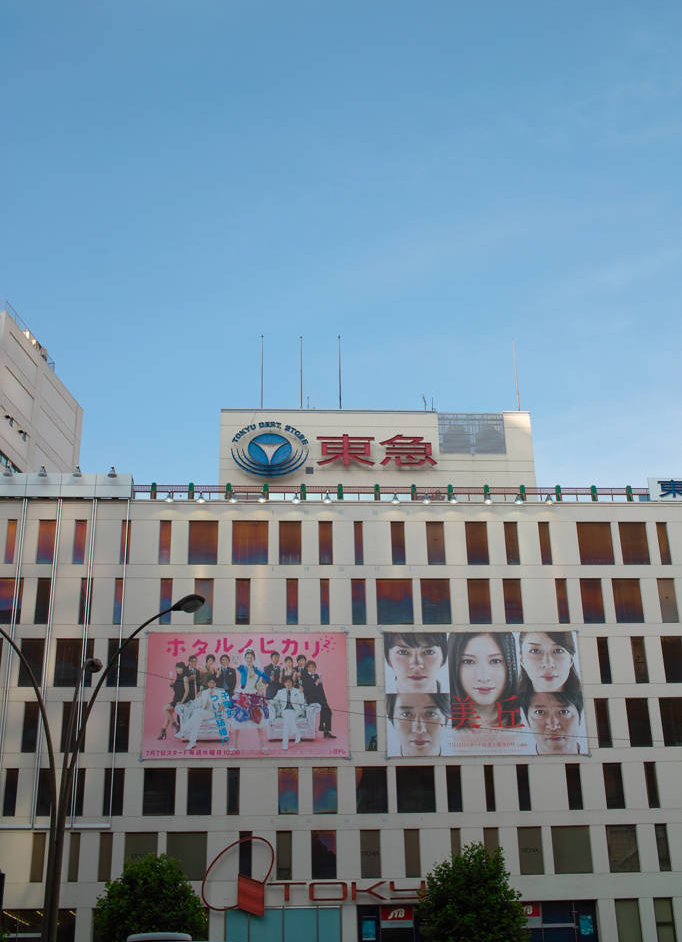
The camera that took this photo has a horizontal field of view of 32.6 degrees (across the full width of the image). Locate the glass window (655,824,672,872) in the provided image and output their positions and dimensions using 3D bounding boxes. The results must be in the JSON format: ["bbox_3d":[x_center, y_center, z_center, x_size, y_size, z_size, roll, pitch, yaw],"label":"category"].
[{"bbox_3d":[18.202,21.268,65.780,0.648,2.513,0.150,0,-23,-3],"label":"glass window"}]

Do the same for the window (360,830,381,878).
[{"bbox_3d":[1.670,21.315,64.857,1.102,2.555,0.150,0,-23,-3],"label":"window"}]

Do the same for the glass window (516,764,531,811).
[{"bbox_3d":[10.924,18.910,69.598,0.707,2.673,0.150,0,-21,-4],"label":"glass window"}]

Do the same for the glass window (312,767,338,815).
[{"bbox_3d":[-0.928,18.913,68.971,1.463,2.662,0.200,0,-22,-4],"label":"glass window"}]

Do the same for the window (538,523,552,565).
[{"bbox_3d":[12.782,4.519,72.739,0.672,2.847,0.150,0,-23,-3],"label":"window"}]

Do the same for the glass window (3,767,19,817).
[{"bbox_3d":[-18.784,18.314,66.406,0.690,2.655,0.150,0,-24,-4],"label":"glass window"}]

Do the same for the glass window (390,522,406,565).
[{"bbox_3d":[3.679,4.636,74.542,0.856,2.875,0.150,0,-21,-4],"label":"glass window"}]

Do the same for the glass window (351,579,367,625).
[{"bbox_3d":[1.151,8.246,73.337,0.870,2.938,0.200,0,-22,-4],"label":"glass window"}]

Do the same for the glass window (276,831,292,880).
[{"bbox_3d":[-3.266,22.270,67.478,0.877,2.676,0.200,0,-22,-4],"label":"glass window"}]

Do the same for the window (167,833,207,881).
[{"bbox_3d":[-8.682,21.691,65.588,2.299,2.654,0.150,0,-24,-4],"label":"window"}]

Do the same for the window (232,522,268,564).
[{"bbox_3d":[-5.730,4.575,73.902,2.254,2.875,0.150,0,-21,-4],"label":"window"}]

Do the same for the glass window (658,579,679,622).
[{"bbox_3d":[20.240,8.000,72.155,1.059,2.840,0.200,0,-20,-4],"label":"glass window"}]

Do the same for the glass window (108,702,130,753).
[{"bbox_3d":[-13.121,15.246,69.303,1.099,2.940,0.150,0,-21,-4],"label":"glass window"}]

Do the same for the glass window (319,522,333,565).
[{"bbox_3d":[-0.935,4.568,73.722,0.883,2.923,0.150,0,-24,-4],"label":"glass window"}]

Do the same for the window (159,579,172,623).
[{"bbox_3d":[-10.498,7.821,70.039,0.711,2.869,0.150,0,-23,-3],"label":"window"}]

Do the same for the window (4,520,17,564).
[{"bbox_3d":[-20.492,4.400,72.474,0.531,2.911,0.150,0,-24,-4],"label":"window"}]

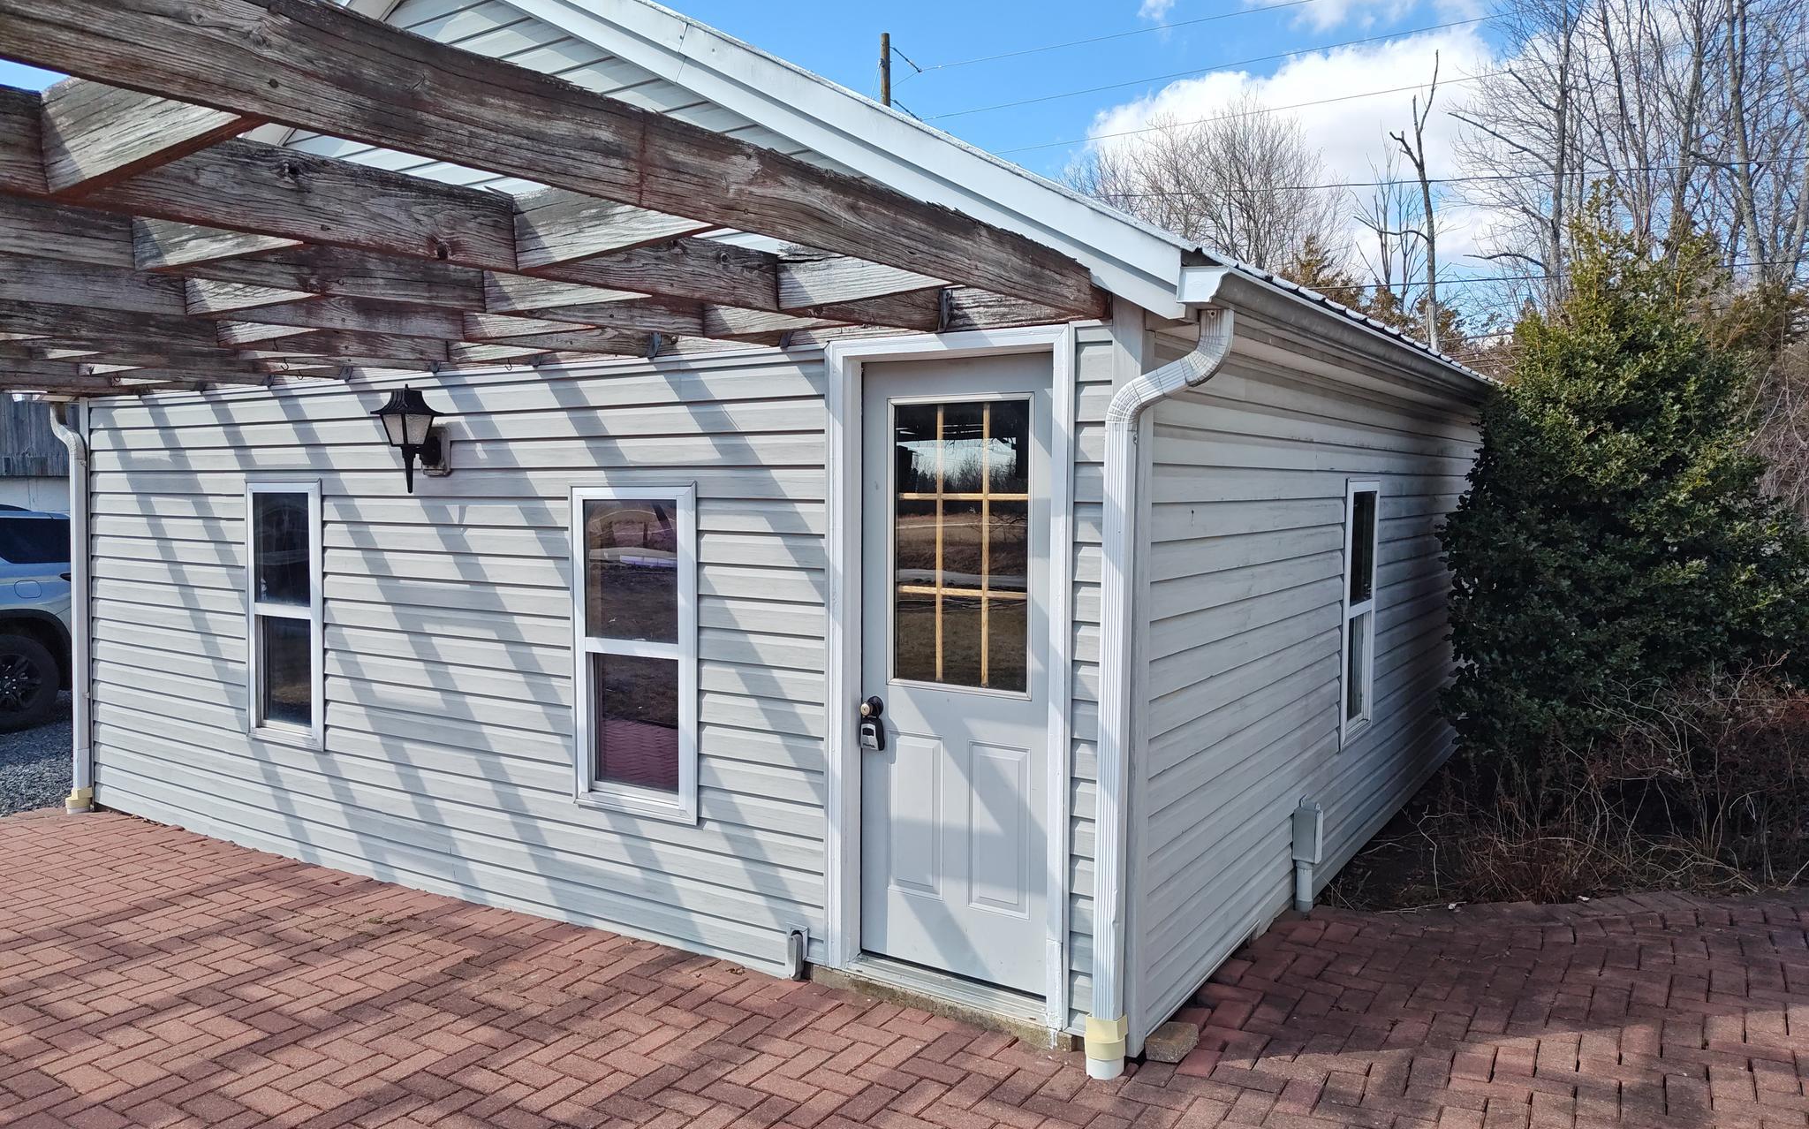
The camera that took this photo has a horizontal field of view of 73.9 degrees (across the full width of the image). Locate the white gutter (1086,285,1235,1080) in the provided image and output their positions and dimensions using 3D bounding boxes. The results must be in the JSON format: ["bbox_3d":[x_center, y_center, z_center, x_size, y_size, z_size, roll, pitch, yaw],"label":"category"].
[{"bbox_3d":[0.714,0.389,3.371,0.380,2.200,0.130,2,4,32],"label":"white gutter"}]

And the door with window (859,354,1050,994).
[{"bbox_3d":[0.181,0.349,3.917,0.754,2.025,0.050,2,4,32],"label":"door with window"}]

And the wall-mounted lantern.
[{"bbox_3d":[-2.033,-0.515,4.961,0.205,0.440,0.245,2,4,32],"label":"wall-mounted lantern"}]

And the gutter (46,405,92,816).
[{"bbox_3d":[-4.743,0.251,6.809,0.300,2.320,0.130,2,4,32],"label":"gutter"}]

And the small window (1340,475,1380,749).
[{"bbox_3d":[2.155,0.218,5.704,0.080,1.238,0.665,3,5,33],"label":"small window"}]

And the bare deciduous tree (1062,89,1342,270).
[{"bbox_3d":[7.951,-6.232,31.652,7.237,12.073,7.400,0,4,0],"label":"bare deciduous tree"}]

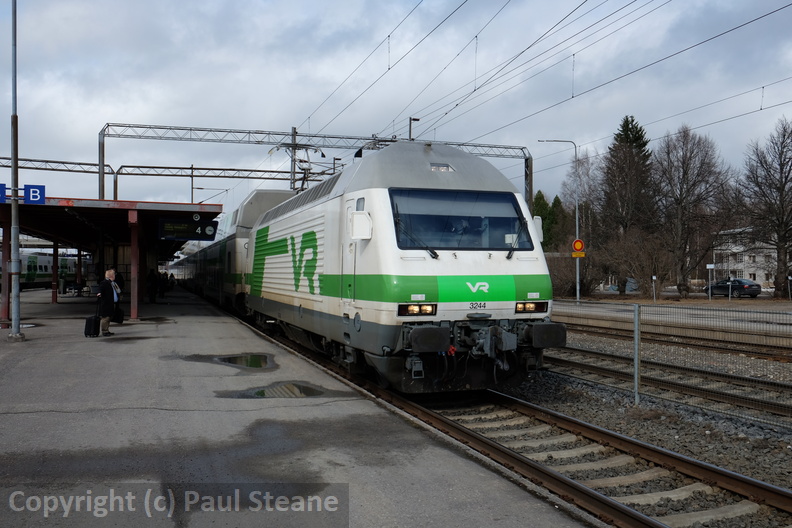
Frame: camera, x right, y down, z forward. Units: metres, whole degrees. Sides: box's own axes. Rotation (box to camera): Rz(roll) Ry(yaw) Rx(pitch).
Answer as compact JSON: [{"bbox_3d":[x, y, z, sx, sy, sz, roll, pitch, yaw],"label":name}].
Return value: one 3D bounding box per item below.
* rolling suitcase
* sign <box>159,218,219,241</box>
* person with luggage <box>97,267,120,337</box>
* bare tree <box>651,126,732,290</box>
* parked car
[{"bbox_3d":[-7.934,1.425,18.400,0.260,0.990,0.380,0,-1,-38],"label":"rolling suitcase"},{"bbox_3d":[-7.635,-1.244,25.900,2.080,0.760,0.280,0,0,-20],"label":"sign"},{"bbox_3d":[-7.584,1.031,18.600,0.520,1.740,0.550,0,0,-9],"label":"person with luggage"},{"bbox_3d":[23.034,-4.181,54.500,6.200,13.300,6.200,0,0,-20],"label":"bare tree"},{"bbox_3d":[25.300,1.800,53.000,1.780,1.430,4.550,0,0,-18],"label":"parked car"}]

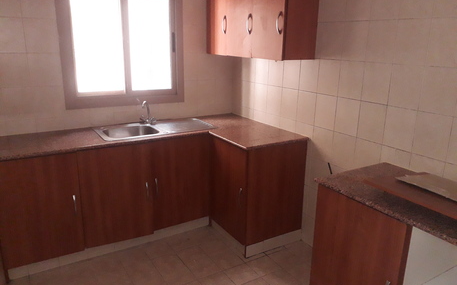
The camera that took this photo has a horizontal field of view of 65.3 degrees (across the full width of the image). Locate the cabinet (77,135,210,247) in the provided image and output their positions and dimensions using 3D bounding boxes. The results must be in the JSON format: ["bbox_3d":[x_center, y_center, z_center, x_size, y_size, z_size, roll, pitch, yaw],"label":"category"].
[{"bbox_3d":[-0.767,0.304,3.130,1.082,0.785,0.583,-8,18,-30],"label":"cabinet"}]

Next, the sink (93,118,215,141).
[{"bbox_3d":[-0.632,-0.049,3.132,0.965,0.165,0.482,-8,18,-30],"label":"sink"}]

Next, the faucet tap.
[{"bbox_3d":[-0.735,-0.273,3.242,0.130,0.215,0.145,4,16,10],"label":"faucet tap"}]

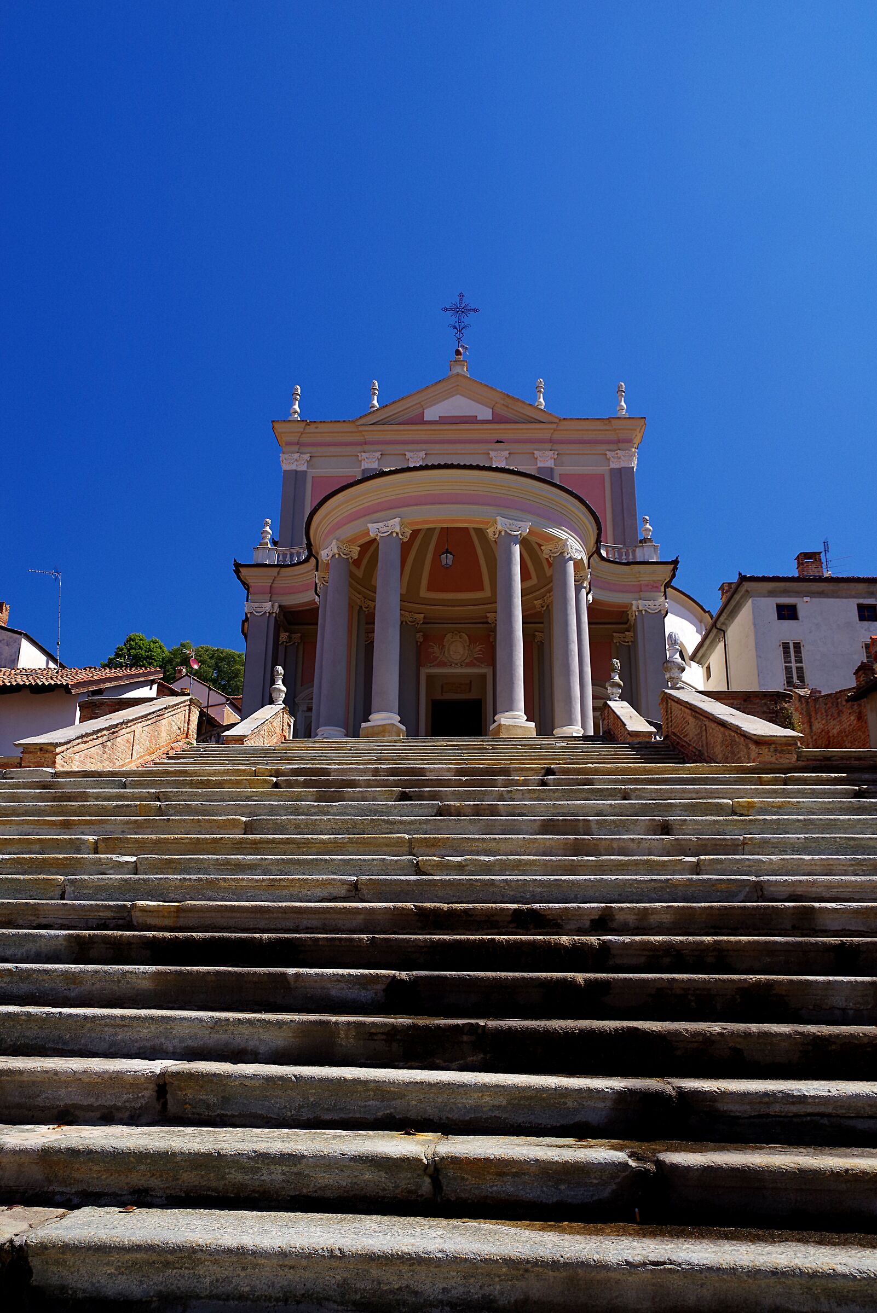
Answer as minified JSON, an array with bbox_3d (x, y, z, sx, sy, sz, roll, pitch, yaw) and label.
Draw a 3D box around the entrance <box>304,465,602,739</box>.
[{"bbox_3d":[0.343,-0.318,28.283,8.963,6.964,6.800,0,-17,2],"label":"entrance"}]

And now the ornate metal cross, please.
[{"bbox_3d":[0.880,-13.417,39.475,1.487,2.746,0.250,0,-17,2],"label":"ornate metal cross"}]

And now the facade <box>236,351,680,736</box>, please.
[{"bbox_3d":[0.570,-4.885,32.004,14.369,17.902,11.000,0,-17,2],"label":"facade"}]

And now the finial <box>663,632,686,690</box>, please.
[{"bbox_3d":[4.042,0.075,16.909,0.384,1.032,0.384,0,-17,2],"label":"finial"}]

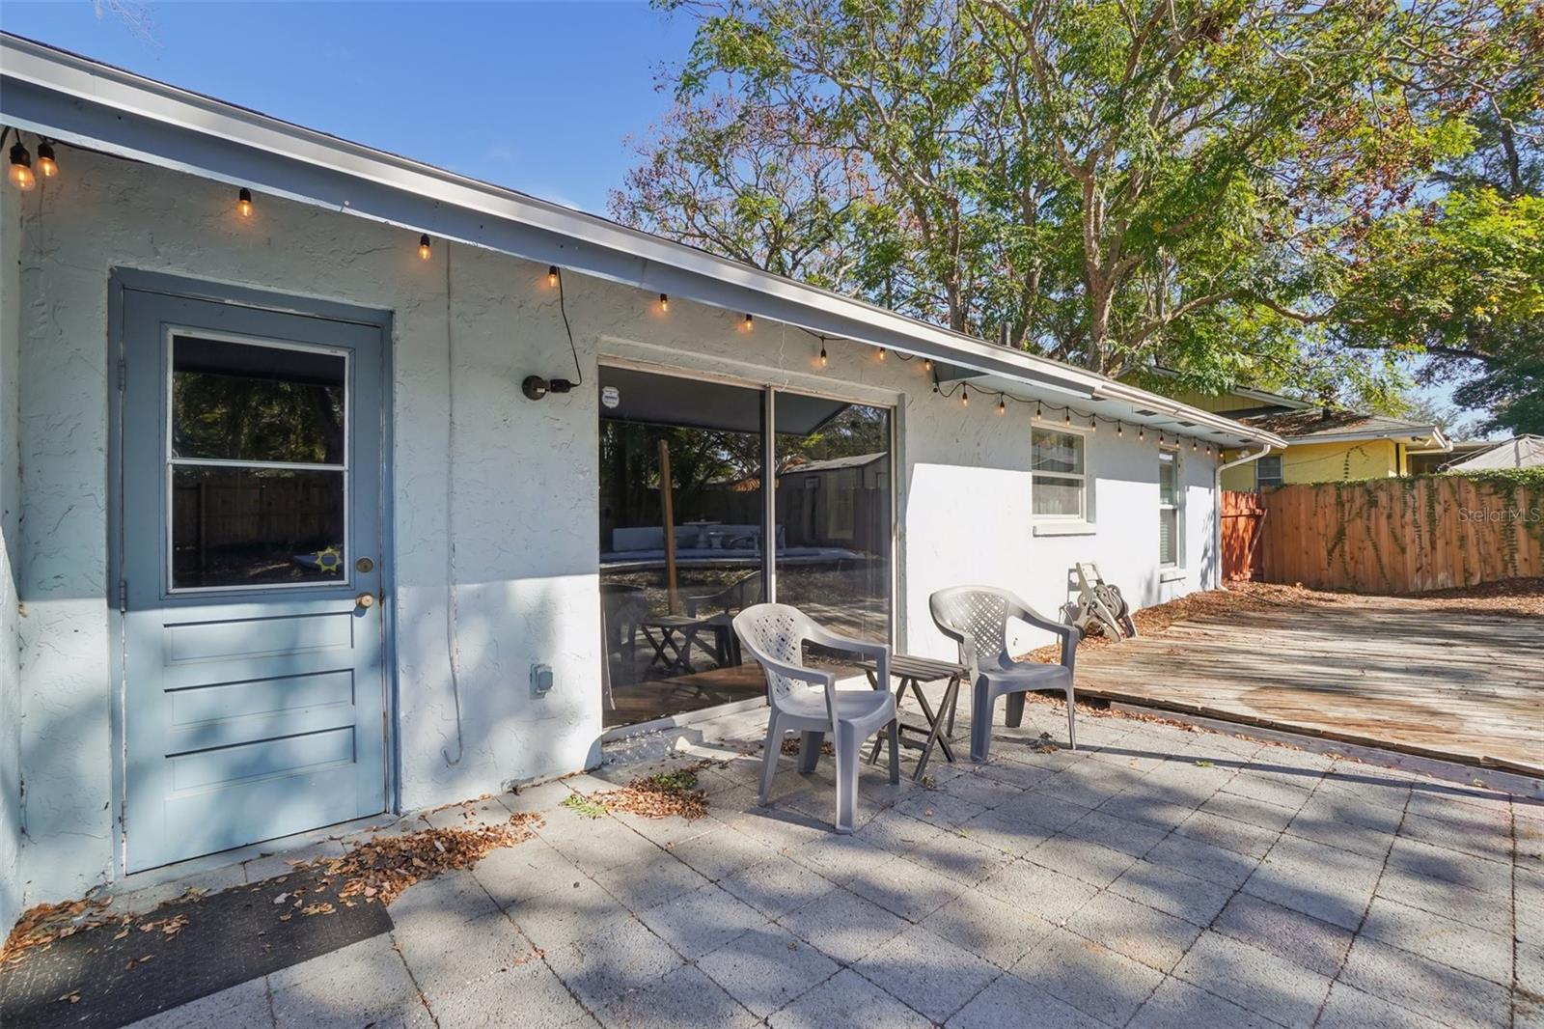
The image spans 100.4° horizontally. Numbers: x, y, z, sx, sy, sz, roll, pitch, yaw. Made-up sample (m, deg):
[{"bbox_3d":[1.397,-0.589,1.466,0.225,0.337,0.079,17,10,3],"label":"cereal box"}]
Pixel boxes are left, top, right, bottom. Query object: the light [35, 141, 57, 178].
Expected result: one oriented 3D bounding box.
[{"bbox_3d":[-2.290,-1.115,2.030,0.050,0.115,0.050,0,0,-37],"label":"light"}]

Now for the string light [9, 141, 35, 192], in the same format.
[{"bbox_3d":[-1.886,-0.876,1.616,0.050,0.115,0.050,0,0,-37],"label":"string light"}]

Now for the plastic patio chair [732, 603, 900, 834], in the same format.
[{"bbox_3d":[0.202,0.852,2.898,0.586,0.833,0.596,0,0,29],"label":"plastic patio chair"}]

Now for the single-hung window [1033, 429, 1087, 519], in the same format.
[{"bbox_3d":[2.664,-0.378,6.065,1.060,0.900,0.100,0,0,-37],"label":"single-hung window"}]

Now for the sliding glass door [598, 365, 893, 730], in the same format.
[{"bbox_3d":[-0.016,0.168,4.068,2.270,1.970,0.110,0,0,-37],"label":"sliding glass door"}]

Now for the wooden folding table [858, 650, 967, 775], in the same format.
[{"bbox_3d":[0.724,1.030,3.290,0.384,0.475,0.455,0,0,-41],"label":"wooden folding table"}]

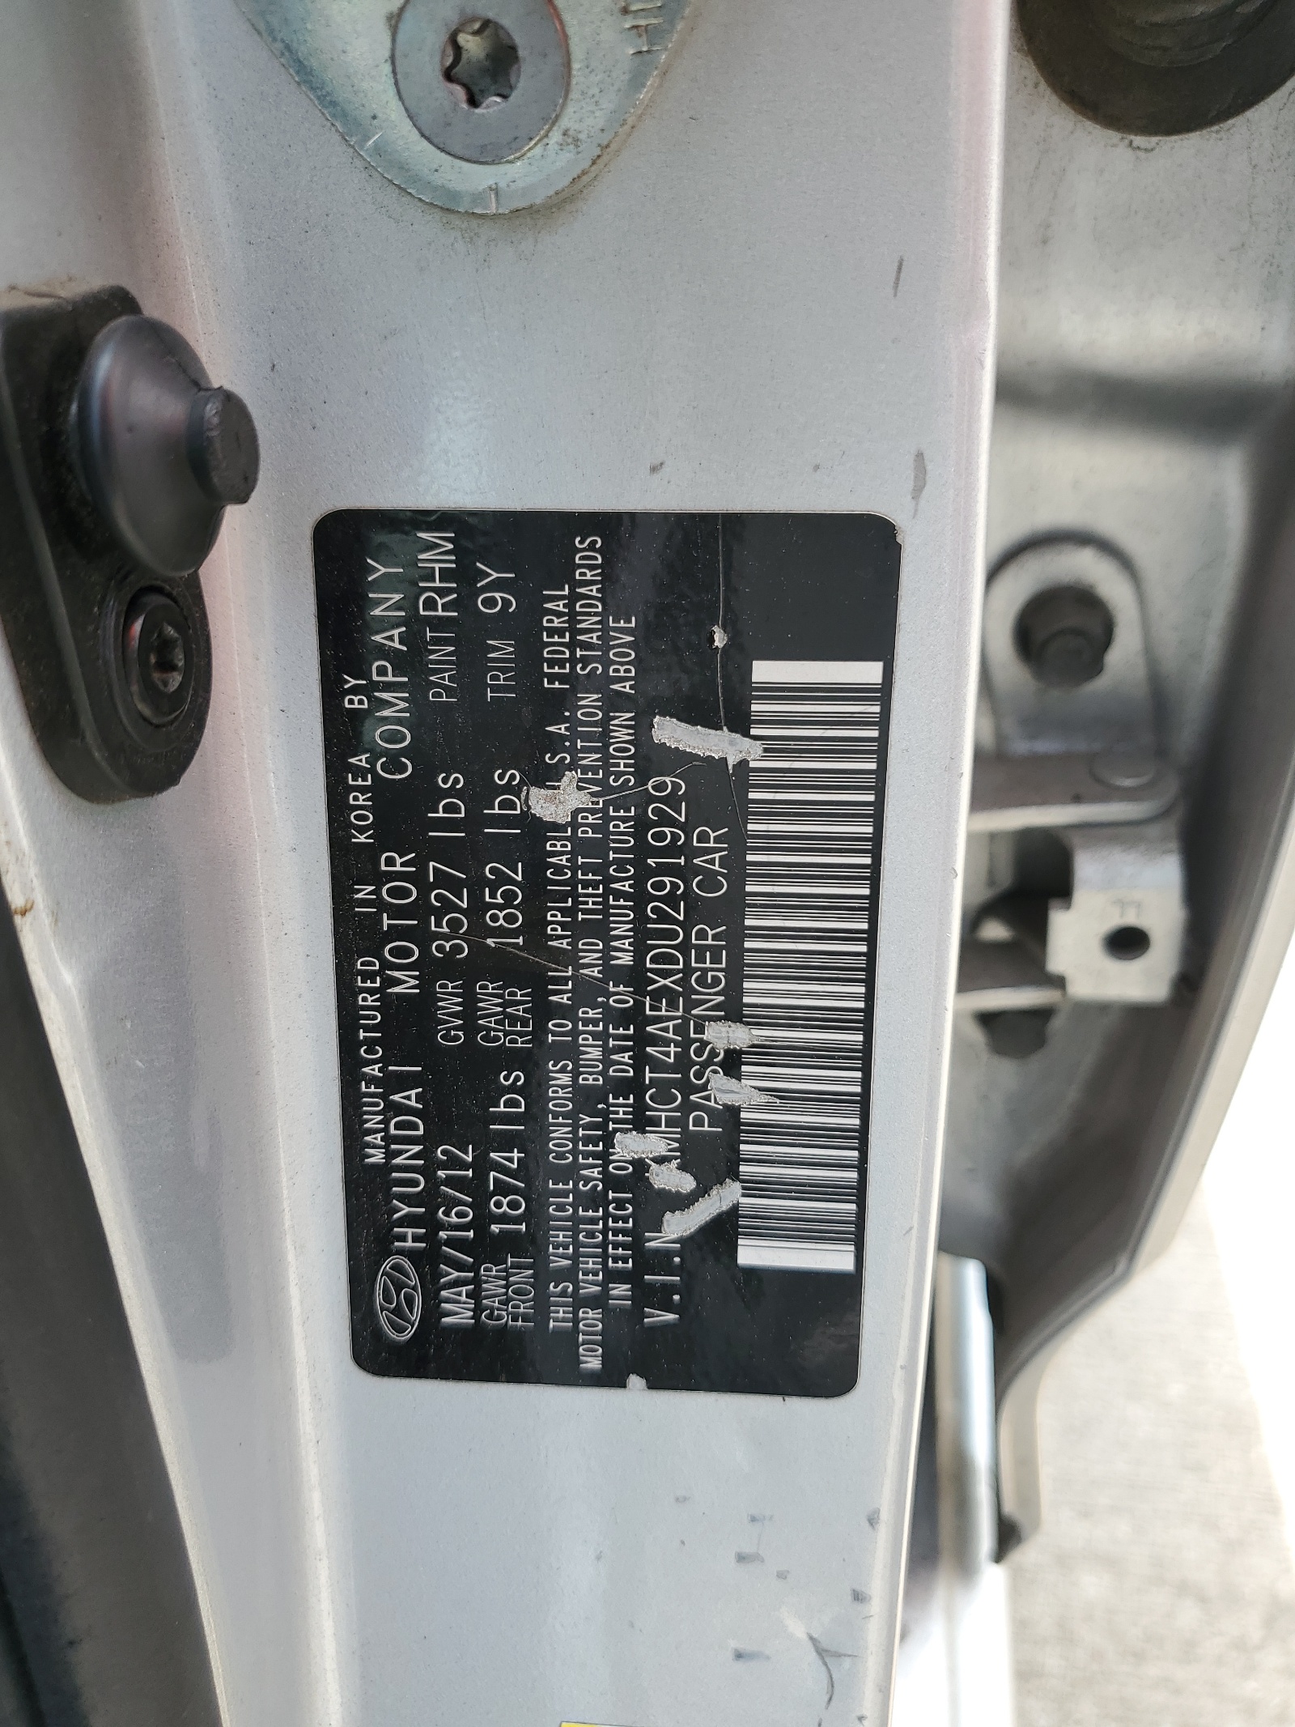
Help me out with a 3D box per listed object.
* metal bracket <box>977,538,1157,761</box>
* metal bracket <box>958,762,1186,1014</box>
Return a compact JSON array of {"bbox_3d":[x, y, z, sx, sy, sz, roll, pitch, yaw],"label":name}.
[{"bbox_3d":[0.071,-0.037,0.222,0.028,0.035,0.013,-4,33,6],"label":"metal bracket"},{"bbox_3d":[0.070,0.003,0.228,0.040,0.041,0.032,-4,33,6],"label":"metal bracket"}]

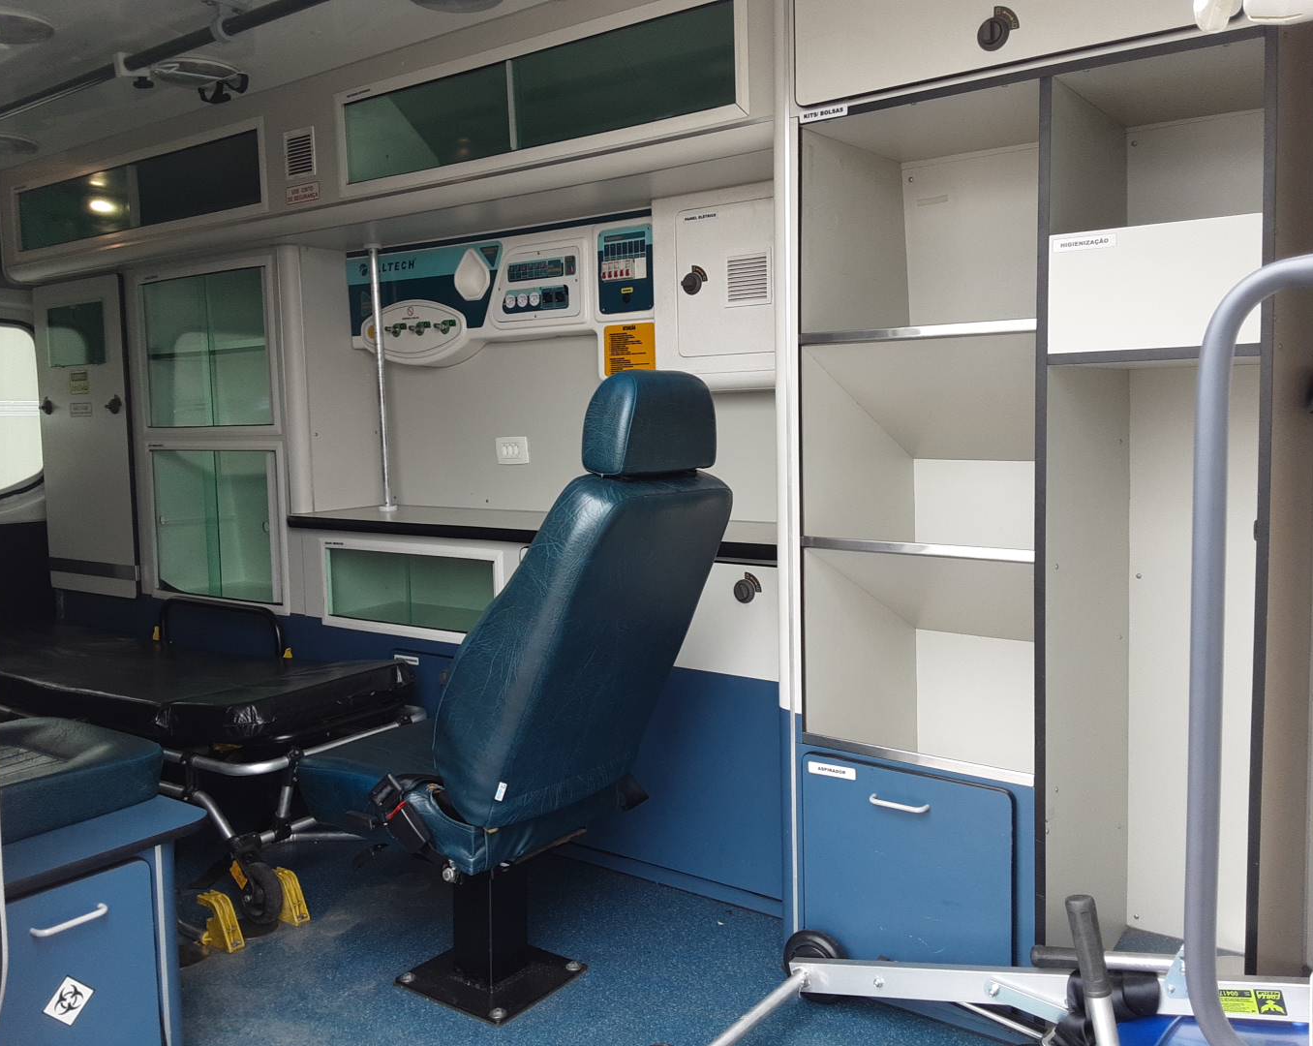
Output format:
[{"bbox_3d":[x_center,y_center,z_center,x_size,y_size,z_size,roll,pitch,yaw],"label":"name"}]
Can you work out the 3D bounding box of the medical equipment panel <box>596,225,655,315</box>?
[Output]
[{"bbox_3d":[-0.073,-0.629,2.809,0.168,0.208,0.061,3,7,36],"label":"medical equipment panel"}]

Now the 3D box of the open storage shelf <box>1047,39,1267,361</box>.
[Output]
[{"bbox_3d":[0.828,-0.463,1.761,0.285,0.420,0.454,3,7,36],"label":"open storage shelf"}]

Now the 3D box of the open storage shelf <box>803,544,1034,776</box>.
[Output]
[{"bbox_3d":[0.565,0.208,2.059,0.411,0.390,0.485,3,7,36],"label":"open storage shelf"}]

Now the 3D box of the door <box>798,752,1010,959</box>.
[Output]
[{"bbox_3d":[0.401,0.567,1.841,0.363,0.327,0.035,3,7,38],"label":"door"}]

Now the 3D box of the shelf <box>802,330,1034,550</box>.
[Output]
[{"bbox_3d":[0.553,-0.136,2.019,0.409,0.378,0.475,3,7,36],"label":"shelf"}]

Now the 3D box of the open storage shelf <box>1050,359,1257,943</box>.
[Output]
[{"bbox_3d":[0.860,0.282,1.854,0.285,1.084,0.494,3,7,36],"label":"open storage shelf"}]

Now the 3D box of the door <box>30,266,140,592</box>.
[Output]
[{"bbox_3d":[-1.894,-0.280,3.752,0.571,1.018,0.029,3,7,36],"label":"door"}]

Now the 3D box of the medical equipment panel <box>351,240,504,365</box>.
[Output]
[{"bbox_3d":[-0.653,-0.619,3.250,0.622,0.328,0.112,3,7,36],"label":"medical equipment panel"}]

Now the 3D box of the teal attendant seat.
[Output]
[{"bbox_3d":[-0.240,0.297,1.984,0.740,1.093,0.449,3,7,36],"label":"teal attendant seat"}]

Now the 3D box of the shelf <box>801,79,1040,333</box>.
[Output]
[{"bbox_3d":[0.521,-0.500,1.957,0.407,0.365,0.393,3,7,36],"label":"shelf"}]

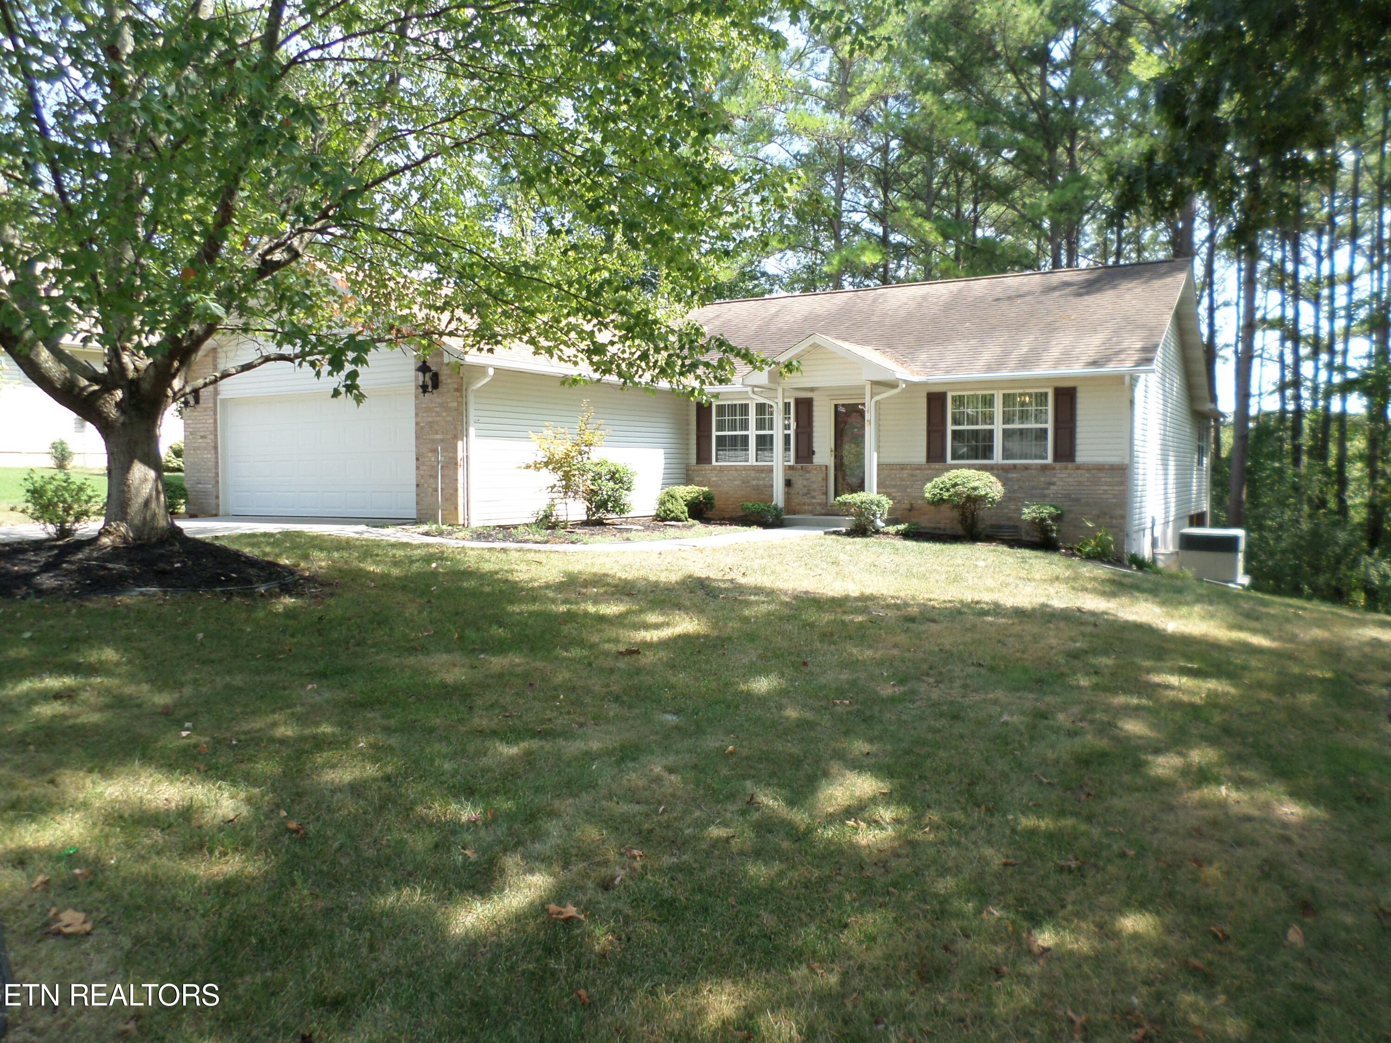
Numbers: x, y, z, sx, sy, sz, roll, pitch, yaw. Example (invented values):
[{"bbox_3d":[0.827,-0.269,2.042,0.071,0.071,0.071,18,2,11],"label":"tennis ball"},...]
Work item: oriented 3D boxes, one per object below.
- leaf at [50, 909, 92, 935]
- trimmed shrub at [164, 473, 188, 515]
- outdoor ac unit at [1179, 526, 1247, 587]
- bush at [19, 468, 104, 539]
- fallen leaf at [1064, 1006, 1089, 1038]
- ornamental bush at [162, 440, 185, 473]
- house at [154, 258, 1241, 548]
[{"bbox_3d":[-1.947,1.249,3.132,0.125,0.035,0.110,-1,3,-32],"label":"leaf"},{"bbox_3d":[-10.069,-0.505,19.138,0.900,0.720,0.900,2,3,33],"label":"trimmed shrub"},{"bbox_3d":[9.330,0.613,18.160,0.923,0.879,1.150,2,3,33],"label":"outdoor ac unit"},{"bbox_3d":[-7.379,-0.209,11.700,0.920,0.760,0.880,-1,3,-32],"label":"bush"},{"bbox_3d":[1.041,1.368,2.746,0.070,0.030,0.100,1,3,21],"label":"fallen leaf"},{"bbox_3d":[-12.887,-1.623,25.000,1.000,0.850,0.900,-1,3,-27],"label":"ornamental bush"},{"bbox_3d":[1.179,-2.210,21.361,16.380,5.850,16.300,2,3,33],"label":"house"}]

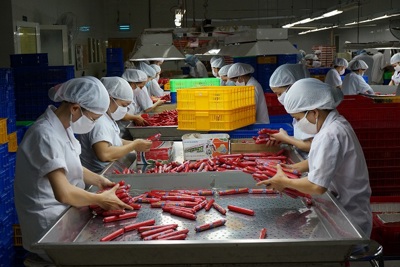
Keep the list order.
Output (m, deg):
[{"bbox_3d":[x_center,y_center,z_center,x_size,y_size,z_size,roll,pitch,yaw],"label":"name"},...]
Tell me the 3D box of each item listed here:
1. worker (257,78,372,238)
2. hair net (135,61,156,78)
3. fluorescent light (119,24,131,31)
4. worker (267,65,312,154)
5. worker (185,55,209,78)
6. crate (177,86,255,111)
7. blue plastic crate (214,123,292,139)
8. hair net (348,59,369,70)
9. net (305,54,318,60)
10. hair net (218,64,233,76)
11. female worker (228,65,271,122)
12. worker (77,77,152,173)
[{"bbox_3d":[0.494,0.350,2.720,0.540,1.200,0.470,-1,8,0],"label":"worker"},{"bbox_3d":[-0.618,-0.736,6.900,0.270,0.170,0.230,28,10,4],"label":"hair net"},{"bbox_3d":[-2.013,-2.826,16.000,0.360,0.180,0.100,-1,7,-6],"label":"fluorescent light"},{"bbox_3d":[0.594,0.178,3.832,0.550,1.230,0.460,-1,8,0],"label":"worker"},{"bbox_3d":[-0.056,-0.841,11.384,0.550,1.320,0.480,-4,8,-19],"label":"worker"},{"bbox_3d":[0.138,-0.268,4.520,0.420,0.150,0.610,2,7,20],"label":"crate"},{"bbox_3d":[0.395,0.043,4.532,0.610,0.170,0.420,-1,8,4],"label":"blue plastic crate"},{"bbox_3d":[2.238,-0.973,8.500,0.270,0.165,0.230,-2,8,-6],"label":"hair net"},{"bbox_3d":[2.015,-1.368,10.800,0.260,0.130,0.220,-16,13,-28],"label":"net"},{"bbox_3d":[0.357,-0.710,6.800,0.260,0.150,0.230,-12,8,-7],"label":"hair net"},{"bbox_3d":[0.420,0.040,5.850,0.540,1.380,0.450,-2,7,-8],"label":"female worker"},{"bbox_3d":[-0.530,0.315,3.790,0.560,1.330,0.460,0,7,9],"label":"worker"}]

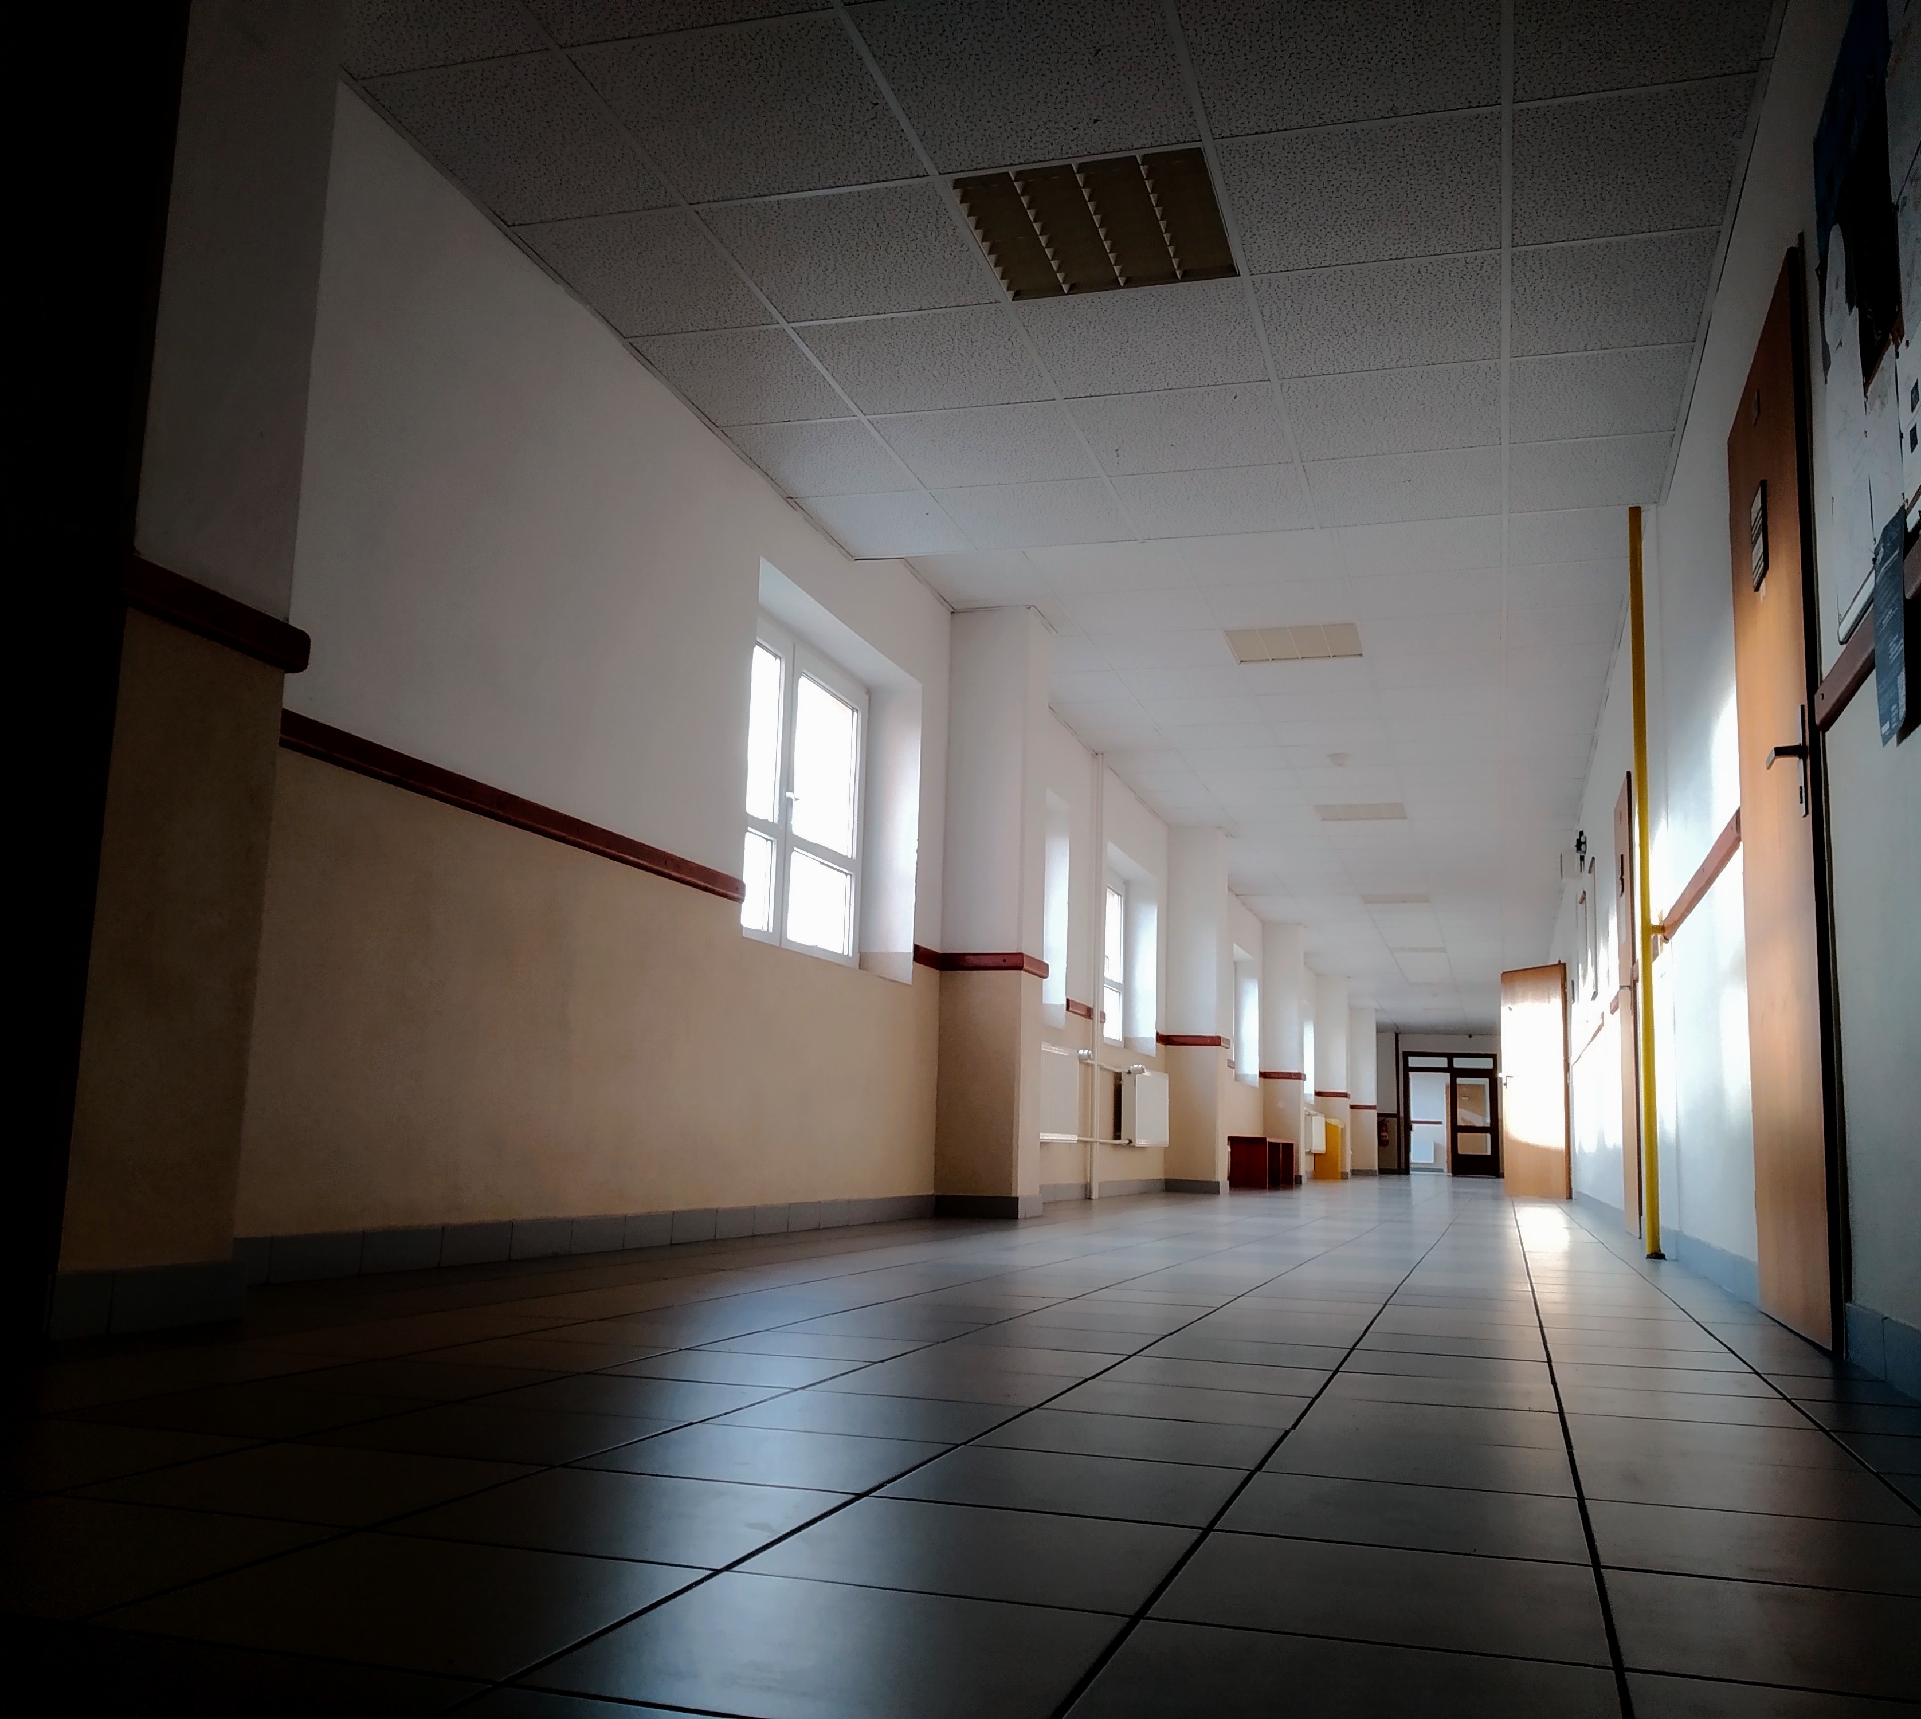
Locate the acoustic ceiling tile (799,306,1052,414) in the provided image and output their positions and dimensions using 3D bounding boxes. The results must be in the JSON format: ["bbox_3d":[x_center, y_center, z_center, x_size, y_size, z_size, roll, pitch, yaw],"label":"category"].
[{"bbox_3d":[-0.078,-1.367,4.751,0.600,0.018,0.600,-1,-10,17],"label":"acoustic ceiling tile"}]

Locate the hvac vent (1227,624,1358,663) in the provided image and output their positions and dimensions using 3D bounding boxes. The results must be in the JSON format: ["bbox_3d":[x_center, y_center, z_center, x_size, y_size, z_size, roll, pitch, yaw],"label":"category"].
[{"bbox_3d":[1.613,-1.048,8.269,0.600,0.040,0.570,-1,-10,17],"label":"hvac vent"}]

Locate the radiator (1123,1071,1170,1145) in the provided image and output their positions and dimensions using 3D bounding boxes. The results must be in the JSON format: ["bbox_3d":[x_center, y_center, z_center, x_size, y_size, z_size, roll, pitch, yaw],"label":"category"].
[{"bbox_3d":[1.354,1.831,12.536,0.100,0.520,1.250,-1,-10,17],"label":"radiator"}]

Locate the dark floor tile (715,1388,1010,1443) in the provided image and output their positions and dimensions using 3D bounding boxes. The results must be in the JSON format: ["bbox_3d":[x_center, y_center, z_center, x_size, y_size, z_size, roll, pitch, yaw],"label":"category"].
[{"bbox_3d":[-0.096,0.629,1.932,0.293,0.010,0.285,-1,-10,17],"label":"dark floor tile"}]

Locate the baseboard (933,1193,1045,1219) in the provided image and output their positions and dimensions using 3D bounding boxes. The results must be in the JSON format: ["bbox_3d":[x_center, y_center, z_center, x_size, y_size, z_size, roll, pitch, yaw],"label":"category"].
[{"bbox_3d":[0.142,1.535,7.623,0.337,0.092,0.429,-1,-10,17],"label":"baseboard"}]

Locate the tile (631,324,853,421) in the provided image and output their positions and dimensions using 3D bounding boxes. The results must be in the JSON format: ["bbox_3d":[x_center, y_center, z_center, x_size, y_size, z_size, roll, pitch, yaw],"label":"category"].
[{"bbox_3d":[-0.600,-1.378,4.907,0.456,0.017,0.580,-1,-11,17],"label":"tile"}]

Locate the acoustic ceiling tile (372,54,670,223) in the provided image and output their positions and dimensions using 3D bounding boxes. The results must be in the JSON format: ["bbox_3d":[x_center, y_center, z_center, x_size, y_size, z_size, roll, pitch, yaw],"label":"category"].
[{"bbox_3d":[-0.960,-1.602,3.885,0.460,0.016,0.600,-1,-10,17],"label":"acoustic ceiling tile"}]

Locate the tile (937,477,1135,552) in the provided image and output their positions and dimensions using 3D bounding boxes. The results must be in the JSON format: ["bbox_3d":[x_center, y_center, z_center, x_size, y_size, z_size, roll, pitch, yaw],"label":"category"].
[{"bbox_3d":[0.263,-1.175,5.855,0.602,0.017,0.580,-1,-11,17],"label":"tile"}]

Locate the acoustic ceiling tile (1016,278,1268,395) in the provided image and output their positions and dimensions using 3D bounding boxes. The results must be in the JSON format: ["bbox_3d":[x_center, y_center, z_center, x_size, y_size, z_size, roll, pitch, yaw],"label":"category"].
[{"bbox_3d":[0.522,-1.447,4.792,0.620,0.016,0.612,-1,-10,17],"label":"acoustic ceiling tile"}]

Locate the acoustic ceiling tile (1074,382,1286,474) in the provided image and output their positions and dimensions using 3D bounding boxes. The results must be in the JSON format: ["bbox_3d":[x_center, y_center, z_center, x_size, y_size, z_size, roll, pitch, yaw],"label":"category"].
[{"bbox_3d":[0.691,-1.313,5.274,0.605,0.016,0.600,-1,-10,17],"label":"acoustic ceiling tile"}]

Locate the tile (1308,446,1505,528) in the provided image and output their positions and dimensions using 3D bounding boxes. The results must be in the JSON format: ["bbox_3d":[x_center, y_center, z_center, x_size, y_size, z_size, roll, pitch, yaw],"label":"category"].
[{"bbox_3d":[1.495,-1.251,5.777,0.620,0.016,0.612,-1,-10,17],"label":"tile"}]

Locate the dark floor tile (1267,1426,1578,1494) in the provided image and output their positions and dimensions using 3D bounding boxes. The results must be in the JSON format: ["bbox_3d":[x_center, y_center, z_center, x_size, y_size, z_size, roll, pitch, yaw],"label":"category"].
[{"bbox_3d":[0.476,0.628,1.786,0.298,0.010,0.295,-1,-10,17],"label":"dark floor tile"}]

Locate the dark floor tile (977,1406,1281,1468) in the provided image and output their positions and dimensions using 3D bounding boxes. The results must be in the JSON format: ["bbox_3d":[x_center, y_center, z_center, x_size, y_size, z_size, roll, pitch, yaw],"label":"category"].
[{"bbox_3d":[0.188,0.631,1.868,0.297,0.010,0.288,-1,-10,17],"label":"dark floor tile"}]

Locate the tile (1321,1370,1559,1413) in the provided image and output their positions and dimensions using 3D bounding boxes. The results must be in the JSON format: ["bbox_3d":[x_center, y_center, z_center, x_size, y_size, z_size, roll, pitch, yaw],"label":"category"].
[{"bbox_3d":[0.638,0.713,2.294,0.293,0.010,0.285,-1,-10,17],"label":"tile"}]

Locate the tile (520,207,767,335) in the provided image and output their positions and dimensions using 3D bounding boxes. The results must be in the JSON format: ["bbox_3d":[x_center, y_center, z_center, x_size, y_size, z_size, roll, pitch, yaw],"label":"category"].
[{"bbox_3d":[-0.774,-1.481,4.360,0.456,0.017,0.580,-1,-11,17],"label":"tile"}]

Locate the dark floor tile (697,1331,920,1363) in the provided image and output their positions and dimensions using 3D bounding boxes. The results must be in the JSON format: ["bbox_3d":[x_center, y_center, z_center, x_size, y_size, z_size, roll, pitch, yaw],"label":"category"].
[{"bbox_3d":[-0.216,0.739,2.592,0.297,0.010,0.288,-1,-10,17],"label":"dark floor tile"}]

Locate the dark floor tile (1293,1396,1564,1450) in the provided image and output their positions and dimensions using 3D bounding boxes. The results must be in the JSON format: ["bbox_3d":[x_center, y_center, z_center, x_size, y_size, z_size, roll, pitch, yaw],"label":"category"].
[{"bbox_3d":[0.562,0.675,2.057,0.298,0.010,0.293,-1,-10,17],"label":"dark floor tile"}]

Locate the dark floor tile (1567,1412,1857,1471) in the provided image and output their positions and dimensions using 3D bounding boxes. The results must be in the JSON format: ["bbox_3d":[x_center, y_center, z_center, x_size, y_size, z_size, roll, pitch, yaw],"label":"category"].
[{"bbox_3d":[0.849,0.668,1.963,0.297,0.010,0.288,-1,-10,17],"label":"dark floor tile"}]

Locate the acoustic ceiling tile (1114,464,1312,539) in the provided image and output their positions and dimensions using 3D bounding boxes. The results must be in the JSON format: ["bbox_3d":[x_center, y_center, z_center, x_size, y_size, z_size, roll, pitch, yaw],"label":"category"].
[{"bbox_3d":[0.889,-1.239,5.964,0.620,0.016,0.612,-1,-10,17],"label":"acoustic ceiling tile"}]

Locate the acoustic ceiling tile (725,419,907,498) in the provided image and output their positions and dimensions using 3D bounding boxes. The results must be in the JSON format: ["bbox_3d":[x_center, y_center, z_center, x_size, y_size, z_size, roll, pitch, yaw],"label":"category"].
[{"bbox_3d":[-0.422,-1.293,5.617,0.460,0.016,0.600,-1,-10,17],"label":"acoustic ceiling tile"}]

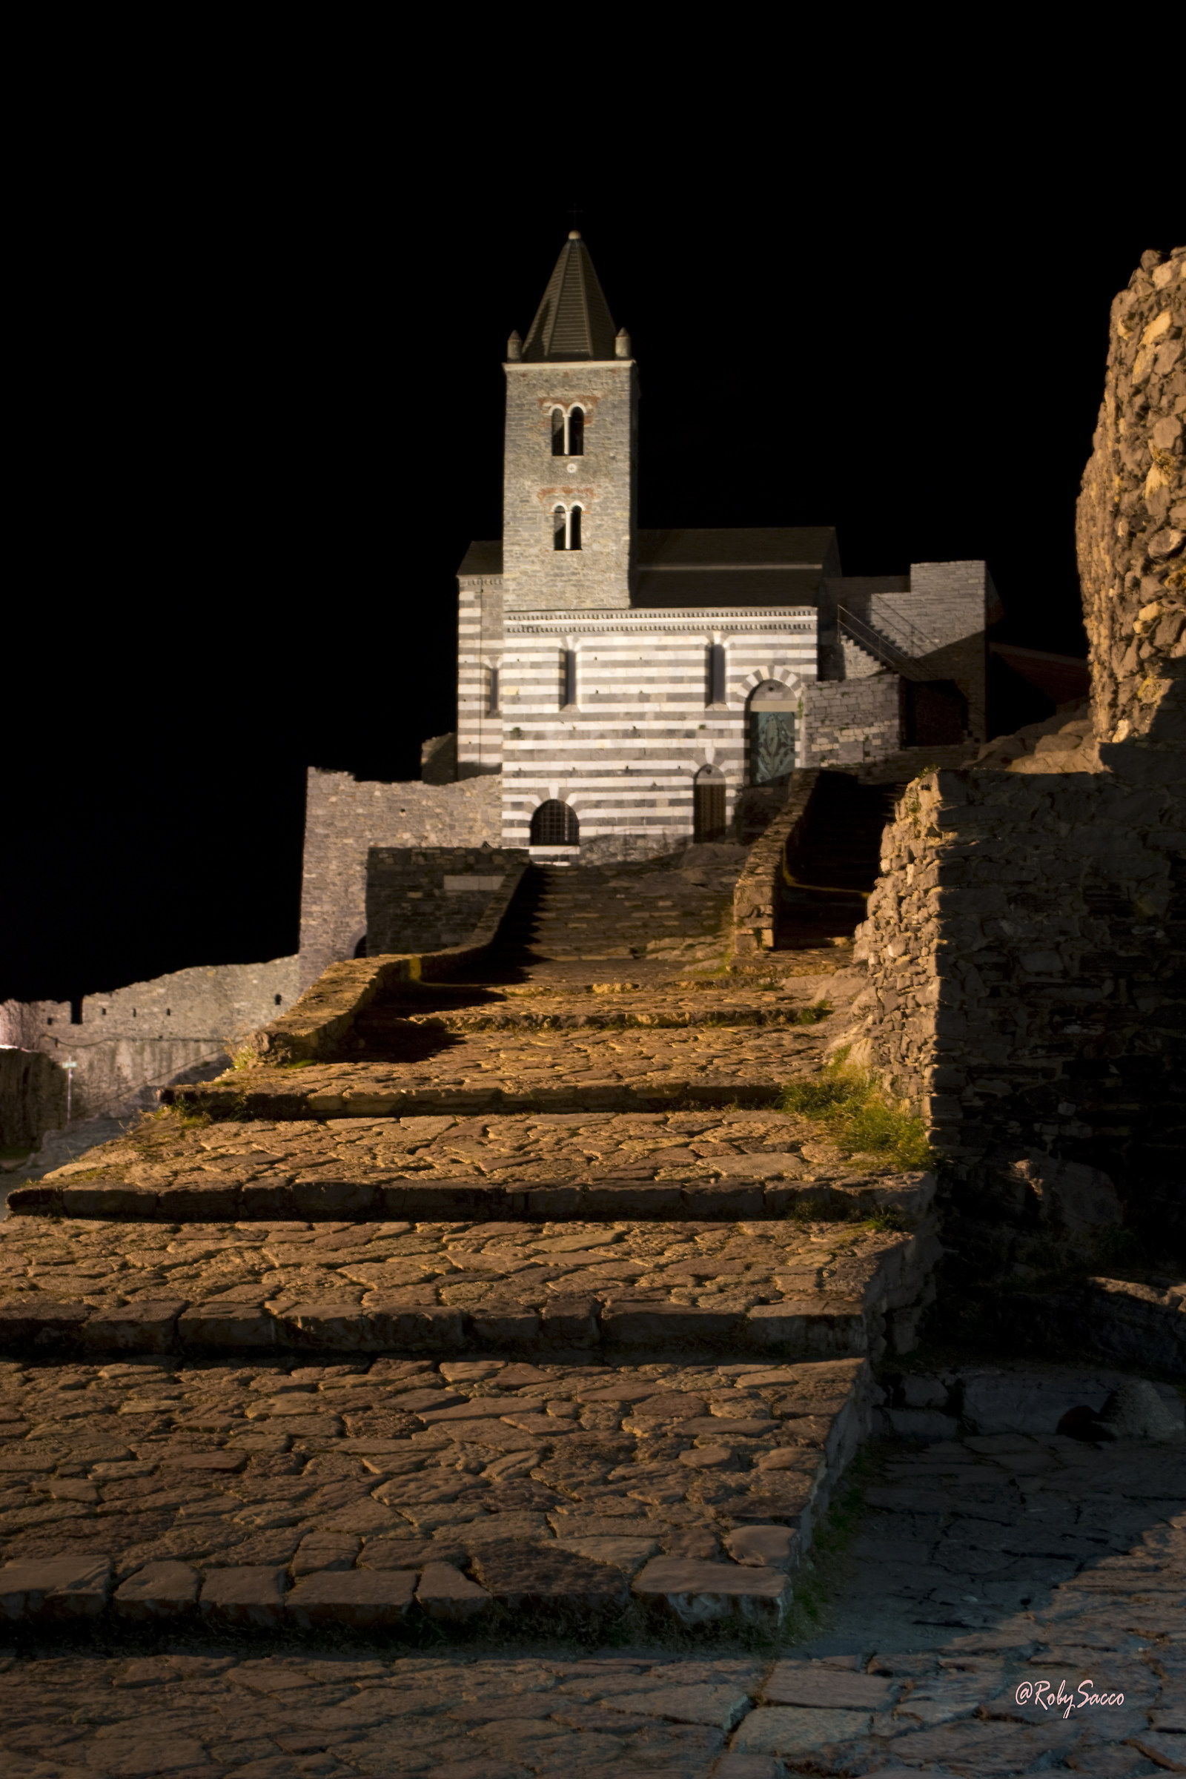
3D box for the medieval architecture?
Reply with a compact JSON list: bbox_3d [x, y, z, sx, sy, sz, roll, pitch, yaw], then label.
[{"bbox_3d":[4.870,-11.930,94.540,18.680,23.000,12.500,-1,-6,5],"label":"medieval architecture"}]

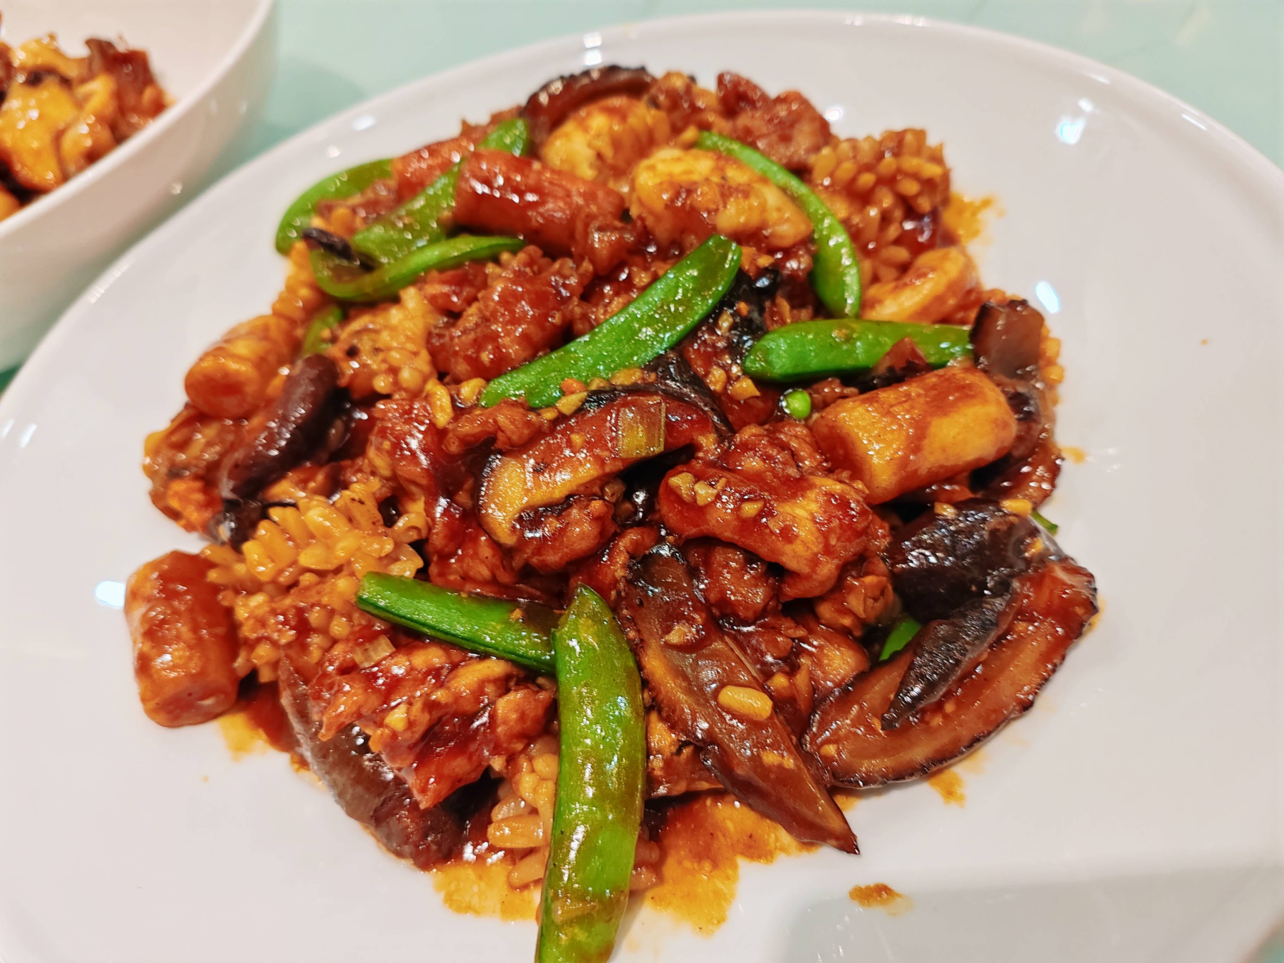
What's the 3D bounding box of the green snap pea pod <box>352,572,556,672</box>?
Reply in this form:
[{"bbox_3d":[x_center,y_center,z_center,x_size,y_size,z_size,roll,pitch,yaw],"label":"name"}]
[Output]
[{"bbox_3d":[-0.029,0.024,0.166,0.043,0.007,0.009,11,62,20],"label":"green snap pea pod"}]

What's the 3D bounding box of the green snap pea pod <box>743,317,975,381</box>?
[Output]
[{"bbox_3d":[0.043,-0.025,0.191,0.044,0.008,0.011,-2,76,1],"label":"green snap pea pod"}]

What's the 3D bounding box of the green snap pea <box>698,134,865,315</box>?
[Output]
[{"bbox_3d":[0.032,-0.057,0.221,0.018,0.012,0.065,-29,57,-2],"label":"green snap pea"}]

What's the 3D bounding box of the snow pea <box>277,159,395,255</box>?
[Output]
[{"bbox_3d":[-0.076,-0.072,0.260,0.038,0.010,0.016,-30,71,-6],"label":"snow pea"}]

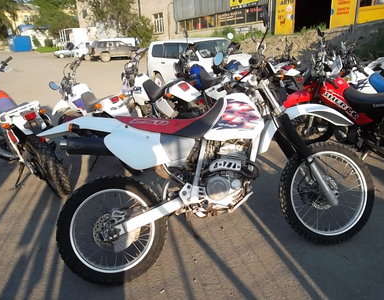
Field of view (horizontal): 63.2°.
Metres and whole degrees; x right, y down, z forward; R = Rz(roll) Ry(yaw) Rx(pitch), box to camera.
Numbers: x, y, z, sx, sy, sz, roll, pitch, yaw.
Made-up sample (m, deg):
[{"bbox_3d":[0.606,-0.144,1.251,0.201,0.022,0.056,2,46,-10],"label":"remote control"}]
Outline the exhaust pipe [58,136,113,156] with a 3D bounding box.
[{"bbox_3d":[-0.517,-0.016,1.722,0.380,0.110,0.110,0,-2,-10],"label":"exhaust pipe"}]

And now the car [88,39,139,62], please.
[{"bbox_3d":[-6.663,-8.507,27.000,4.400,1.740,1.730,-16,22,-35],"label":"car"}]

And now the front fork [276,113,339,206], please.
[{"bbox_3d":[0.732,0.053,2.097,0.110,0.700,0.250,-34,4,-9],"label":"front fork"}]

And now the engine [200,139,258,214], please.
[{"bbox_3d":[0.221,0.172,2.005,0.360,0.420,0.360,-8,-1,-10],"label":"engine"}]

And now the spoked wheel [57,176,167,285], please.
[{"bbox_3d":[-0.468,0.480,1.876,0.665,0.665,0.115,-8,-1,-10],"label":"spoked wheel"}]

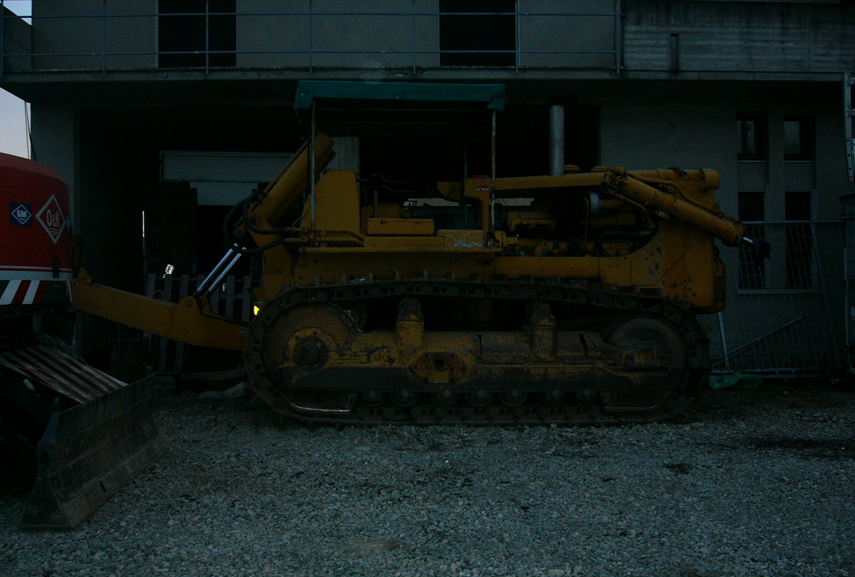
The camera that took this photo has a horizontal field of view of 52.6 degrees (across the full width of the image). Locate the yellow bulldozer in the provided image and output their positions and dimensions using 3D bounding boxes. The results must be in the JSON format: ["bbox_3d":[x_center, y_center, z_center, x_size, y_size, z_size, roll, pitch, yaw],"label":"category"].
[{"bbox_3d":[-0.200,-0.430,9.900,7.850,3.490,2.950,0,0,-4],"label":"yellow bulldozer"}]

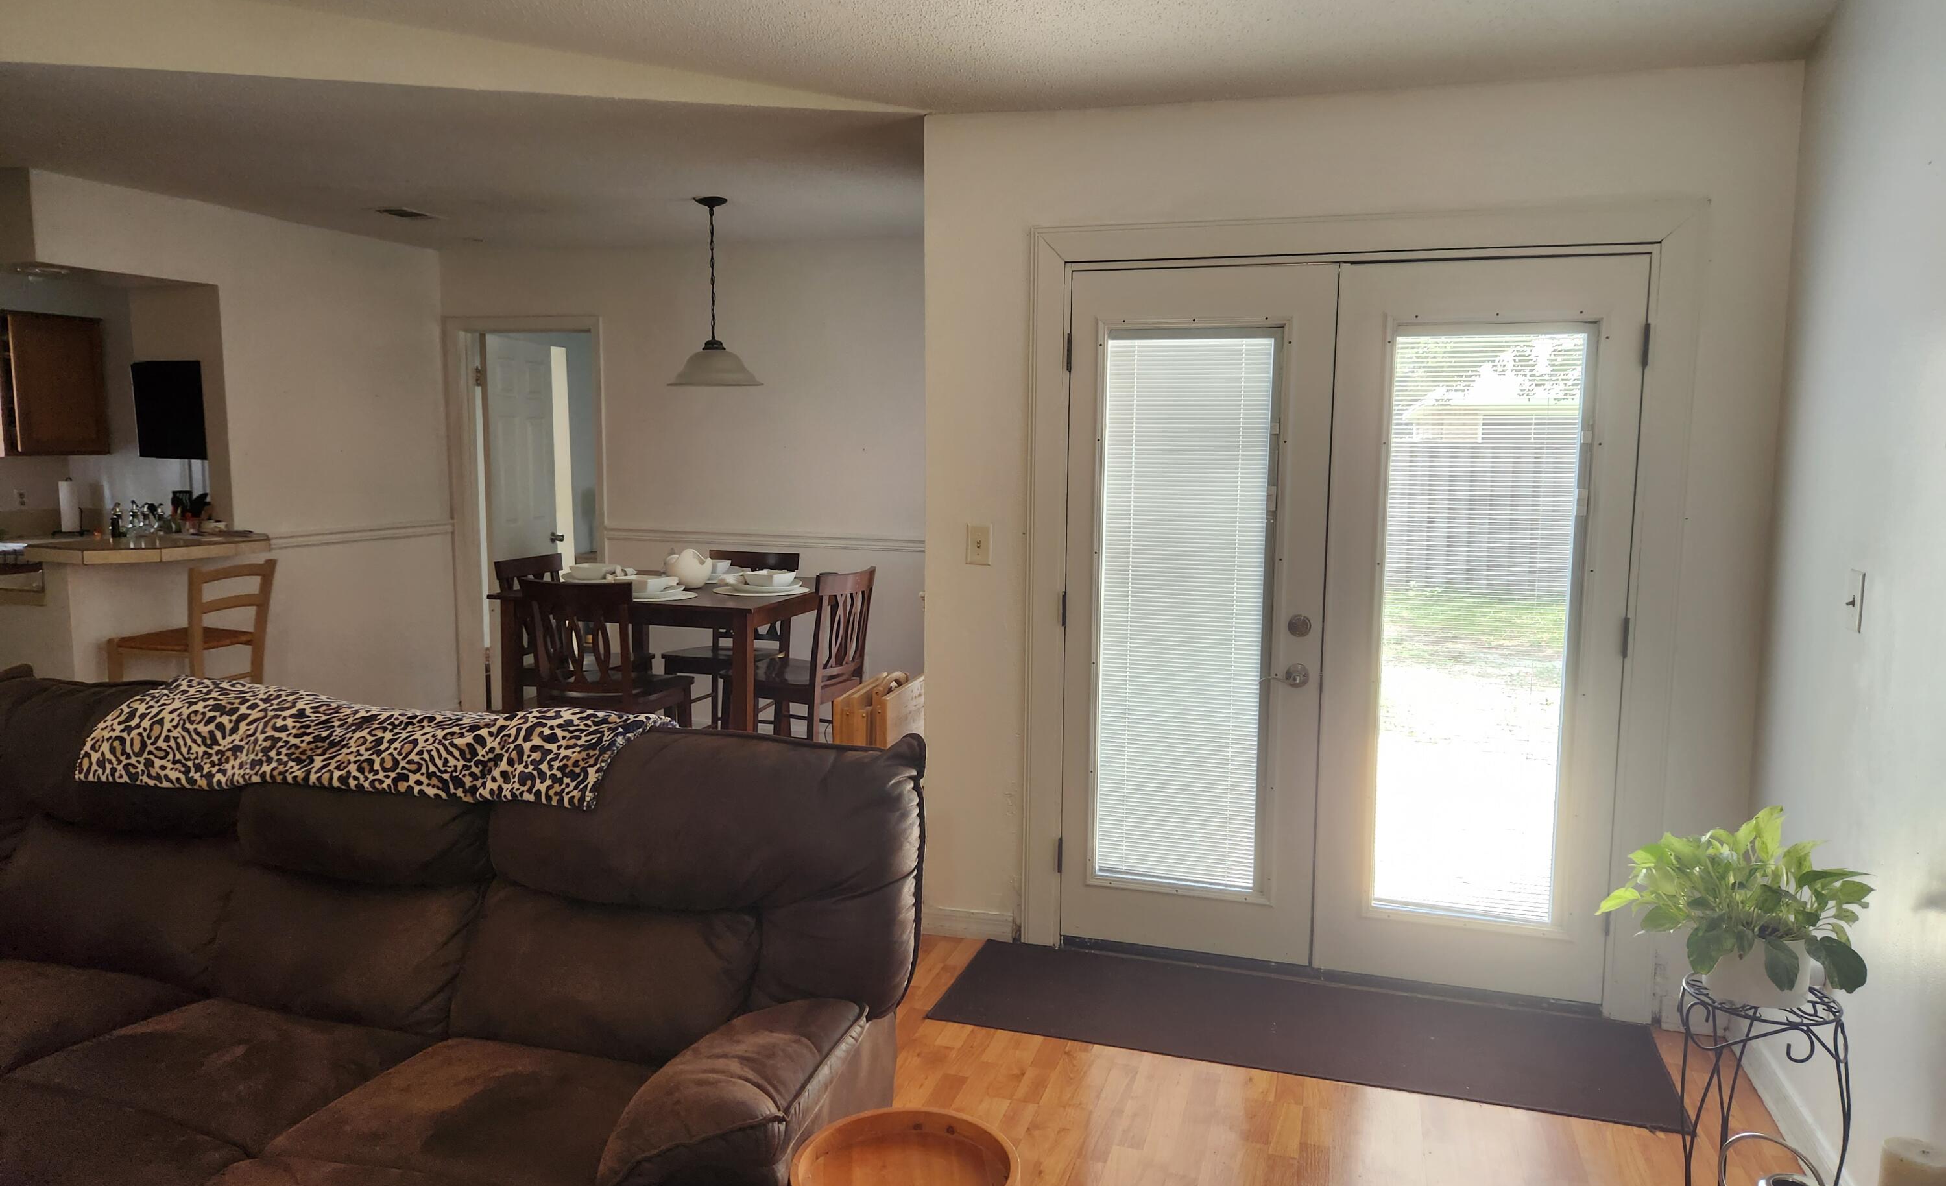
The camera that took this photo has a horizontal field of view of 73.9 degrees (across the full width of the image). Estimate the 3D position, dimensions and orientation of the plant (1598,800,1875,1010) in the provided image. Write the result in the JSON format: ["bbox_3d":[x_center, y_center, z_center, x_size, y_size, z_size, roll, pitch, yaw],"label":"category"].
[{"bbox_3d":[1.437,0.575,2.407,0.460,0.370,0.410,3,7,17],"label":"plant"}]

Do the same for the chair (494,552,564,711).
[{"bbox_3d":[-1.673,0.373,5.449,0.500,1.025,0.455,3,7,18],"label":"chair"}]

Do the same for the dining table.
[{"bbox_3d":[-1.210,0.435,5.434,1.115,0.915,1.050,2,7,16],"label":"dining table"}]

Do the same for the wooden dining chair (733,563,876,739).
[{"bbox_3d":[-0.679,0.412,5.187,0.500,1.025,0.455,4,7,25],"label":"wooden dining chair"}]

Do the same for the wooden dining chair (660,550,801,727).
[{"bbox_3d":[-1.046,0.350,5.694,0.455,1.025,0.500,2,7,15],"label":"wooden dining chair"}]

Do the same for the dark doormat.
[{"bbox_3d":[0.844,1.144,3.463,1.837,0.010,0.580,3,7,17],"label":"dark doormat"}]

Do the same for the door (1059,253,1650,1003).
[{"bbox_3d":[1.004,0.085,3.645,1.504,1.991,0.050,3,7,17],"label":"door"}]

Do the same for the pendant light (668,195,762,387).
[{"bbox_3d":[-1.039,-1.195,5.151,0.373,0.727,0.373,0,7,0],"label":"pendant light"}]

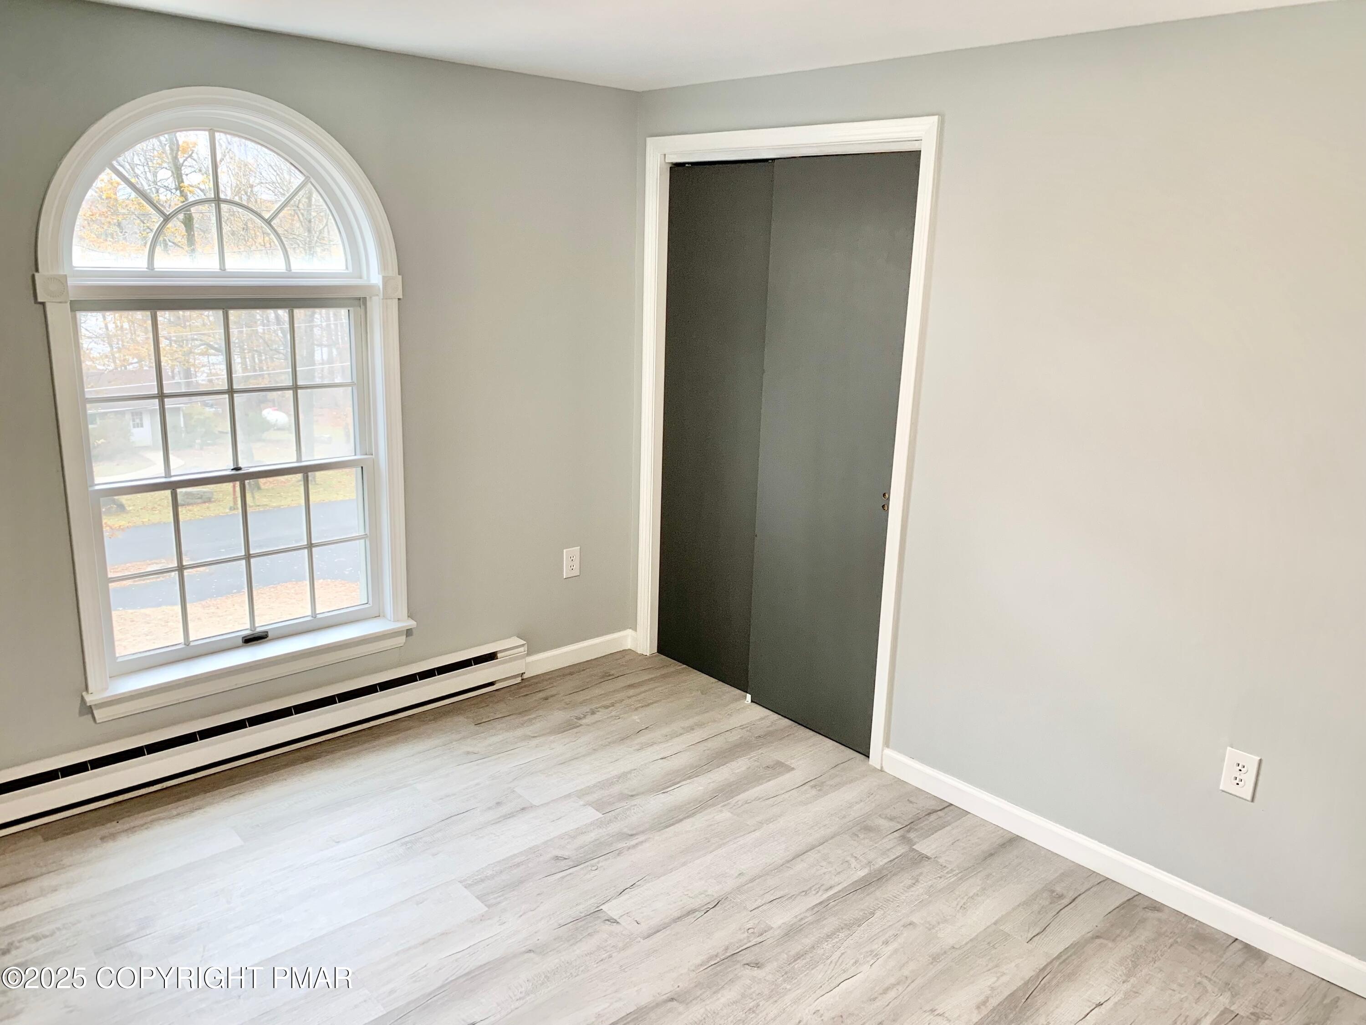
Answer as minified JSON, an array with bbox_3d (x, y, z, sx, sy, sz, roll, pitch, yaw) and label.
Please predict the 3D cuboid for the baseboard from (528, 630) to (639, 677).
[{"bbox_3d":[-0.451,0.592,4.275,0.572,0.088,0.018,-11,19,-41],"label":"baseboard"}]

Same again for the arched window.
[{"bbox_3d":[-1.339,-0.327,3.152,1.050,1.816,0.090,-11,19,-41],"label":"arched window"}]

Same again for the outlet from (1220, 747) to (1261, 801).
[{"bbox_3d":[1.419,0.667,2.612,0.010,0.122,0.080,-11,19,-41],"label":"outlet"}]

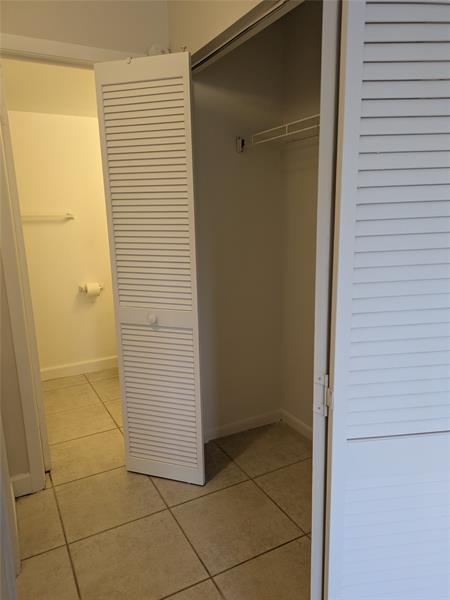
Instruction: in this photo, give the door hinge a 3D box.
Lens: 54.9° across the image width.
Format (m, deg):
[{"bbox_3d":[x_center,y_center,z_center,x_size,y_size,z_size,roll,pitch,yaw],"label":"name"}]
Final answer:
[{"bbox_3d":[0.204,0.193,0.882,0.013,0.088,0.044,-9,14,-33],"label":"door hinge"}]

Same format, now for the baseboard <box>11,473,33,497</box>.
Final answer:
[{"bbox_3d":[-1.010,0.929,2.159,0.083,0.095,0.014,-7,13,-27],"label":"baseboard"}]

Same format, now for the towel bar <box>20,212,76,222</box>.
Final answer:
[{"bbox_3d":[-1.470,-0.647,3.403,0.550,0.050,0.075,-7,13,-27],"label":"towel bar"}]

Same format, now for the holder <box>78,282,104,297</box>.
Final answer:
[{"bbox_3d":[-1.135,-0.094,3.675,0.195,0.105,0.107,-7,13,-27],"label":"holder"}]

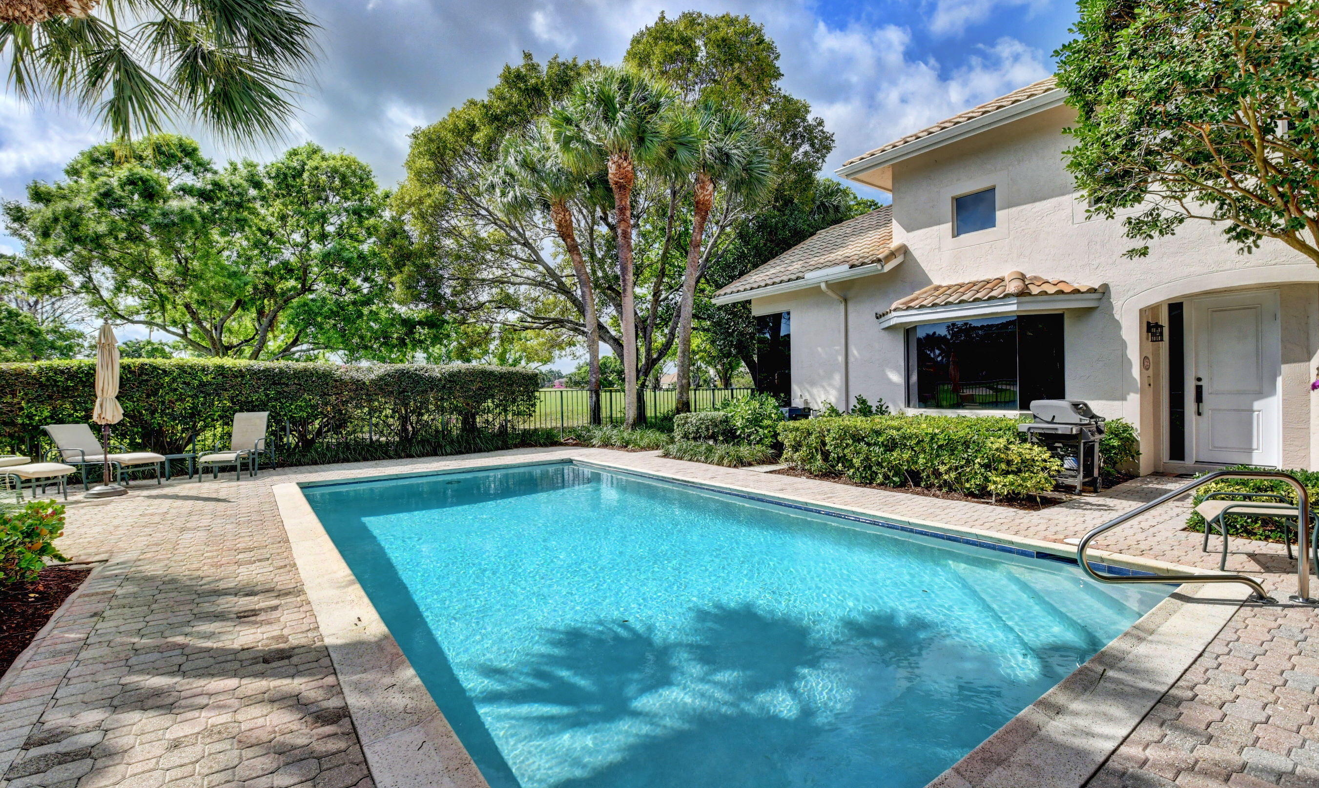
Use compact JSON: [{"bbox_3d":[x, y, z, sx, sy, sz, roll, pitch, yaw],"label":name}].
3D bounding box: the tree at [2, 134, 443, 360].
[{"bbox_3d":[-13.519,-3.728,18.607,12.800,10.200,10.500,-1,0,0],"label":"tree"}]

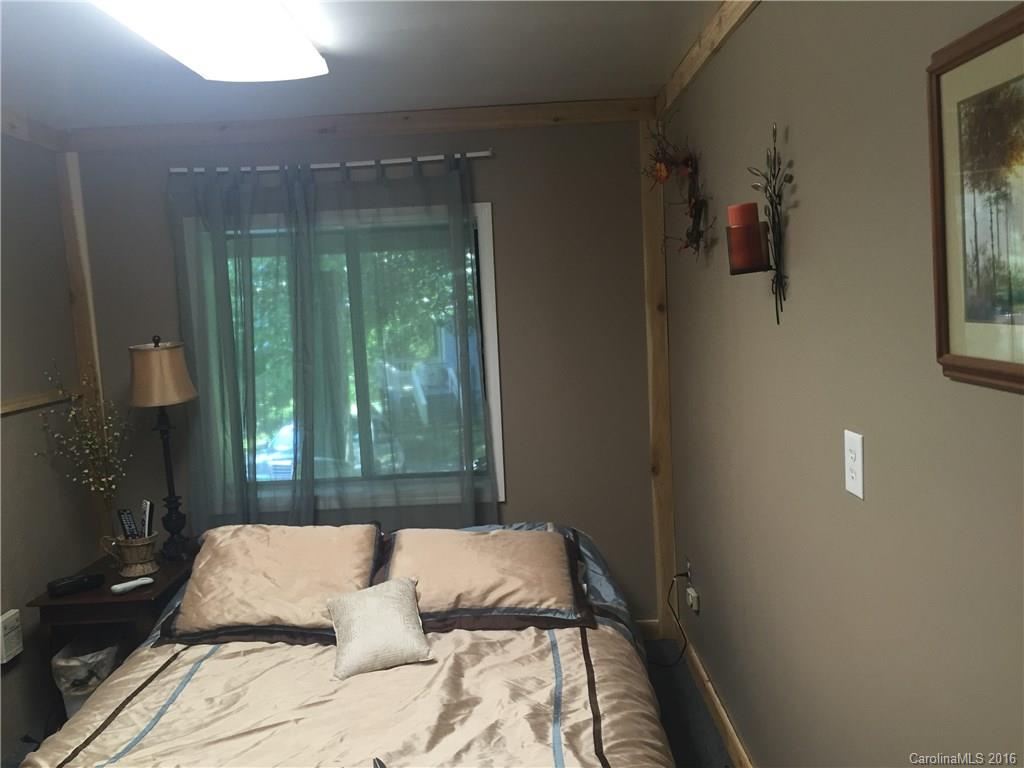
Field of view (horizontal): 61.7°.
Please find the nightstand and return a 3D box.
[{"bbox_3d":[-1.441,0.966,3.276,0.430,0.510,0.600,-3,6,0],"label":"nightstand"}]

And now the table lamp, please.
[{"bbox_3d":[-1.351,0.251,3.360,0.270,0.875,0.270,-3,6,0],"label":"table lamp"}]

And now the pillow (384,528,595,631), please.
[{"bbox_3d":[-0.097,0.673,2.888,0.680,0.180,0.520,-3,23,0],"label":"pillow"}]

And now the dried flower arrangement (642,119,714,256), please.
[{"bbox_3d":[0.528,-0.655,2.865,0.165,0.440,0.420,-3,6,0],"label":"dried flower arrangement"}]

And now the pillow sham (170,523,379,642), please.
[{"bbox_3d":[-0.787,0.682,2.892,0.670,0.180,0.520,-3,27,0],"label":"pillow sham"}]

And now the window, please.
[{"bbox_3d":[-0.650,-0.092,3.522,1.200,1.225,0.100,-3,6,0],"label":"window"}]

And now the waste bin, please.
[{"bbox_3d":[-1.462,1.089,2.988,0.230,0.330,0.230,-3,6,0],"label":"waste bin"}]

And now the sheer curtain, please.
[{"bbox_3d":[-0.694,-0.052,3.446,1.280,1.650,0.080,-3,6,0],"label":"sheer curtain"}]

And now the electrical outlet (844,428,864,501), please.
[{"bbox_3d":[0.634,0.148,1.600,0.012,0.116,0.071,-3,6,0],"label":"electrical outlet"}]

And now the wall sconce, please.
[{"bbox_3d":[0.551,-0.357,1.951,0.130,0.450,0.200,-3,6,0],"label":"wall sconce"}]

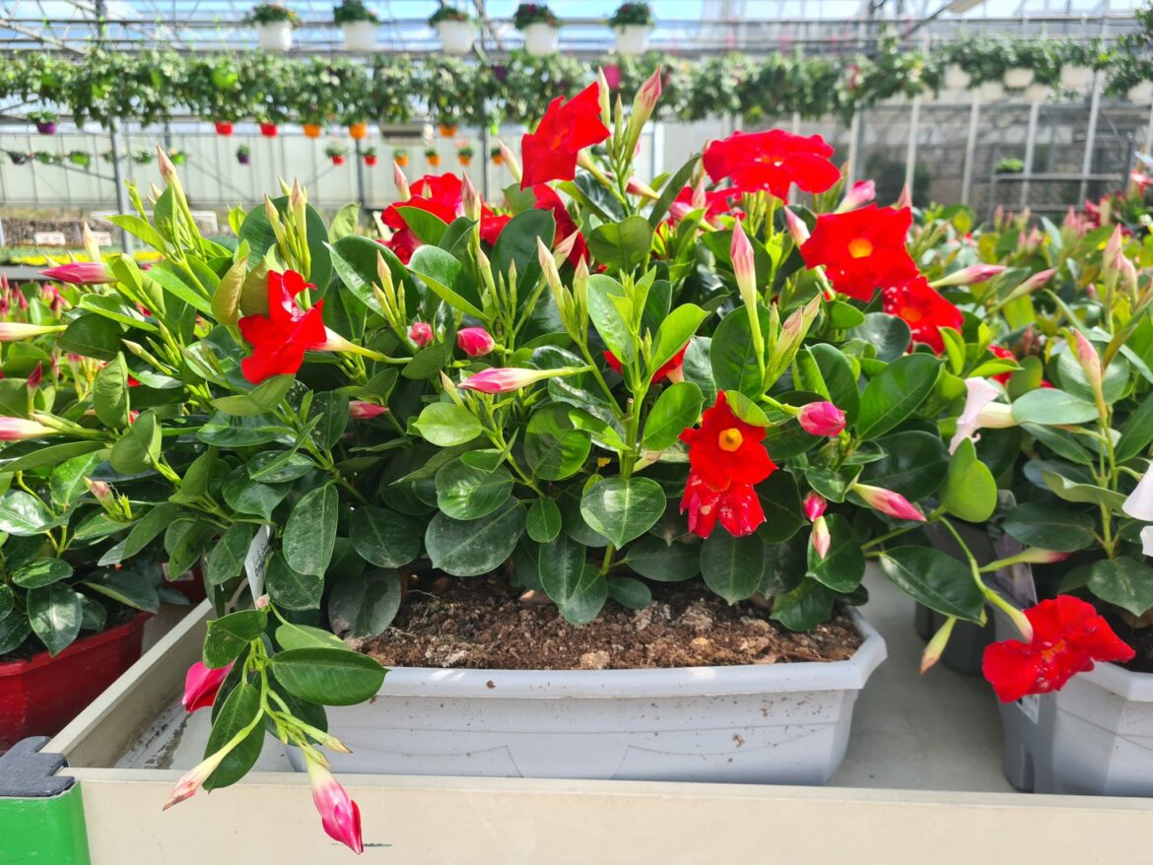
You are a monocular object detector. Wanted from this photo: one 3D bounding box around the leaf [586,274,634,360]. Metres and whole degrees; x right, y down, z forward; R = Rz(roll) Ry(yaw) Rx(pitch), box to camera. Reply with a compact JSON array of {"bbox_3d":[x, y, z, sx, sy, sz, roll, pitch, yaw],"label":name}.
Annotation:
[{"bbox_3d":[0.024,-0.082,0.620,0.033,0.068,0.015,-18,-9,-23],"label":"leaf"}]

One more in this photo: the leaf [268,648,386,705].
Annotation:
[{"bbox_3d":[-0.161,0.158,0.560,0.077,0.040,0.016,5,-30,3],"label":"leaf"}]

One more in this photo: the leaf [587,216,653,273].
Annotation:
[{"bbox_3d":[0.035,-0.152,0.700,0.052,0.052,0.018,-2,-30,-1],"label":"leaf"}]

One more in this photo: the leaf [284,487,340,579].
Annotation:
[{"bbox_3d":[-0.185,0.069,0.600,0.038,0.065,0.013,5,-22,8],"label":"leaf"}]

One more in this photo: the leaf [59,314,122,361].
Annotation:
[{"bbox_3d":[-0.392,-0.077,0.700,0.050,0.036,0.015,12,-18,-8],"label":"leaf"}]

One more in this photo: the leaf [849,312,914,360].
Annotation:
[{"bbox_3d":[0.241,-0.076,0.690,0.054,0.044,0.018,-3,-31,15],"label":"leaf"}]

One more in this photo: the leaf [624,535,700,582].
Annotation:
[{"bbox_3d":[0.075,0.110,0.755,0.072,0.016,0.052,-1,53,-1],"label":"leaf"}]

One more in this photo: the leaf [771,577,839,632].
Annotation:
[{"bbox_3d":[0.172,0.129,0.655,0.055,0.014,0.040,-32,56,-16],"label":"leaf"}]

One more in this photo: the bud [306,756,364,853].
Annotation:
[{"bbox_3d":[-0.148,0.228,0.530,0.023,0.067,0.023,-27,-4,0],"label":"bud"}]

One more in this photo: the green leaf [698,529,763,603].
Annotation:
[{"bbox_3d":[0.126,0.105,0.700,0.052,0.066,0.015,0,-18,0],"label":"green leaf"}]

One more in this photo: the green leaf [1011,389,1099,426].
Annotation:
[{"bbox_3d":[0.343,-0.018,0.620,0.064,0.012,0.037,5,42,-8],"label":"green leaf"}]

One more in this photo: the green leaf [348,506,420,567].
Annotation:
[{"bbox_3d":[-0.165,0.091,0.750,0.062,0.066,0.018,-25,-24,-12],"label":"green leaf"}]

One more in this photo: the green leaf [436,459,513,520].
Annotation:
[{"bbox_3d":[-0.074,0.041,0.625,0.058,0.012,0.046,-8,59,-15],"label":"green leaf"}]

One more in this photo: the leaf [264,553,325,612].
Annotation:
[{"bbox_3d":[-0.198,0.103,0.612,0.039,0.056,0.013,-26,-23,-8],"label":"leaf"}]

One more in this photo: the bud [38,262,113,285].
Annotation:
[{"bbox_3d":[-0.357,-0.114,0.620,0.056,0.016,0.016,3,0,-11],"label":"bud"}]

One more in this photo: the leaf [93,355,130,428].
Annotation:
[{"bbox_3d":[-0.365,-0.032,0.680,0.029,0.057,0.015,3,0,6],"label":"leaf"}]

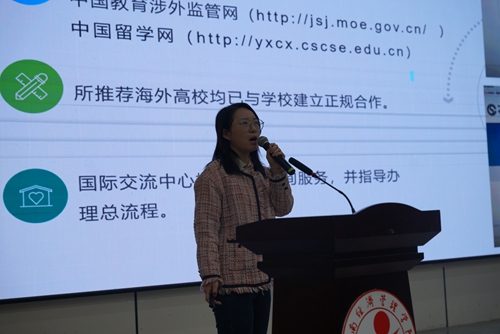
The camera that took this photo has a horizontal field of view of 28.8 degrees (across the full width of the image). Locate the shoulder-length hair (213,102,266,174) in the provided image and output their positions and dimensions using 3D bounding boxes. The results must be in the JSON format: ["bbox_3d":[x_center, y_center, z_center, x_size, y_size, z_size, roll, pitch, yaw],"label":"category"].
[{"bbox_3d":[-0.049,-0.126,4.450,0.205,0.335,0.205,-1,-3,-40],"label":"shoulder-length hair"}]

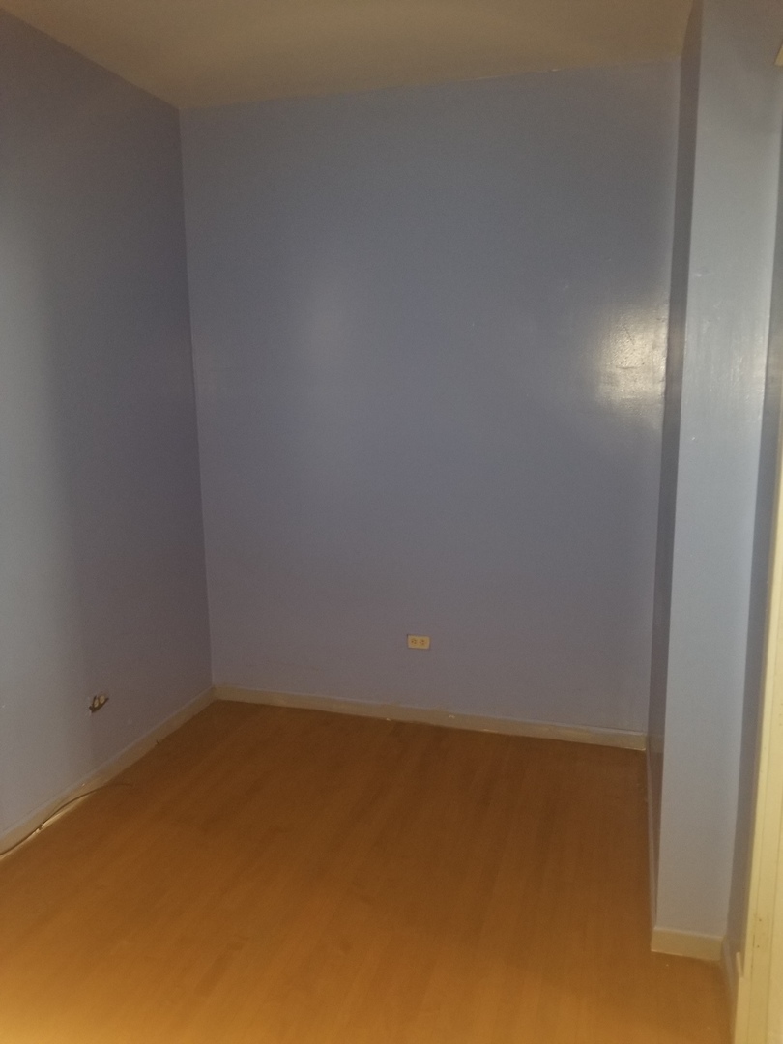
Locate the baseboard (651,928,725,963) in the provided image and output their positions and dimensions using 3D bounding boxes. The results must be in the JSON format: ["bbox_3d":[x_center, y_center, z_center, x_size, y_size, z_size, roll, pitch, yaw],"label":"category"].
[{"bbox_3d":[0.937,1.332,2.481,0.213,0.088,0.016,2,11,17],"label":"baseboard"}]

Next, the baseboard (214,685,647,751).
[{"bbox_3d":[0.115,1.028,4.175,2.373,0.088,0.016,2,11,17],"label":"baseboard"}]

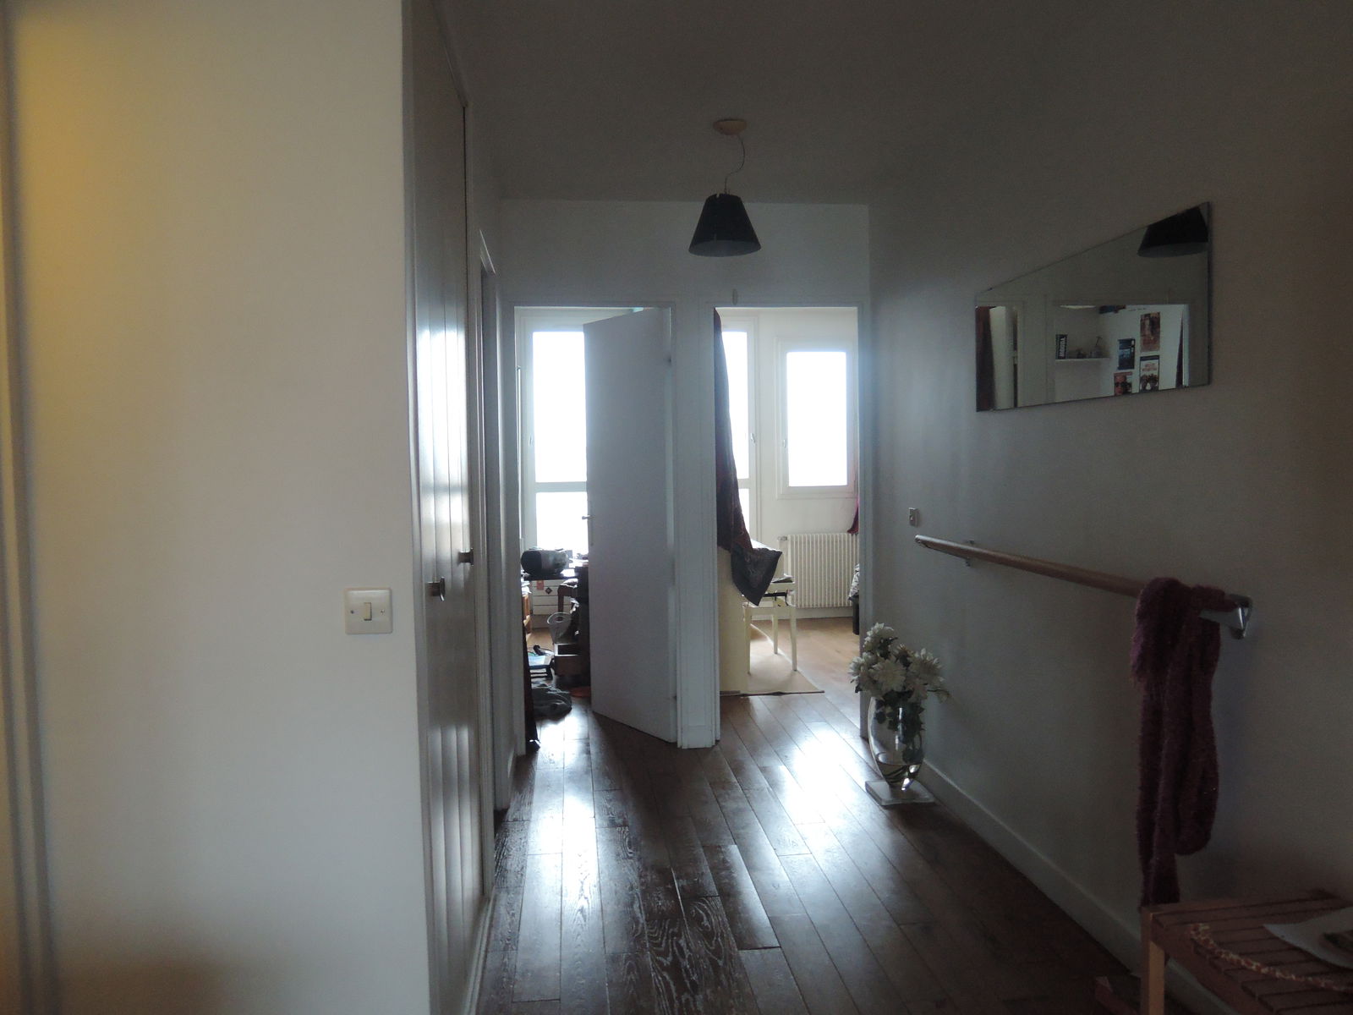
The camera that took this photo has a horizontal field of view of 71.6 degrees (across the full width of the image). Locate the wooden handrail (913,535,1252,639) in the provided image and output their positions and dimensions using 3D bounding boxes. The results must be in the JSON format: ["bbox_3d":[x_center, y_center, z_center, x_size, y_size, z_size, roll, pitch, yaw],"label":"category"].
[{"bbox_3d":[1.055,0.192,2.695,0.135,0.110,1.760,-1,3,-7],"label":"wooden handrail"}]

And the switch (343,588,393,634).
[{"bbox_3d":[-0.543,0.182,1.655,0.082,0.082,0.012,-1,3,-7],"label":"switch"}]

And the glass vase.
[{"bbox_3d":[0.873,0.931,3.709,0.210,0.375,0.205,-1,3,-7],"label":"glass vase"}]

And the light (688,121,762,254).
[{"bbox_3d":[0.169,-1.120,3.280,0.260,0.425,0.260,-1,3,-7],"label":"light"}]

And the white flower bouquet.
[{"bbox_3d":[0.852,0.661,3.663,0.320,0.420,0.330,-1,3,-7],"label":"white flower bouquet"}]

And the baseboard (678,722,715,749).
[{"bbox_3d":[0.092,1.064,4.368,0.165,0.108,0.016,-1,3,-7],"label":"baseboard"}]

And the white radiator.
[{"bbox_3d":[1.190,0.511,7.687,0.650,0.600,0.130,-1,3,-7],"label":"white radiator"}]

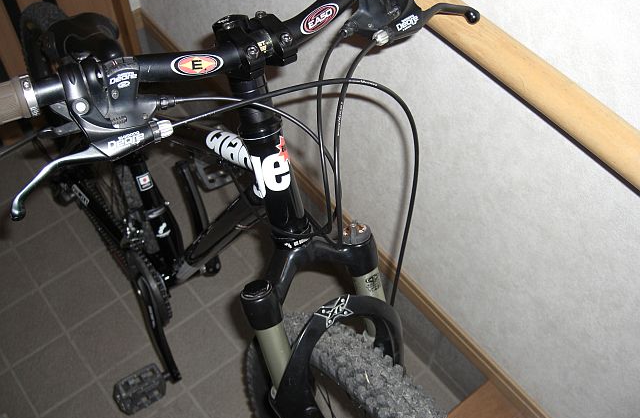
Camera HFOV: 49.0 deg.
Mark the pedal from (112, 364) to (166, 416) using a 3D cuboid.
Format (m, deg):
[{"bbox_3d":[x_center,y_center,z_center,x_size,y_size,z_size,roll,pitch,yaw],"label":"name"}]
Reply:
[{"bbox_3d":[-0.331,0.331,1.288,0.090,0.027,0.062,-24,62,-24],"label":"pedal"}]

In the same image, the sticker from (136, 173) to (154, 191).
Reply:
[{"bbox_3d":[-0.305,-0.046,1.227,0.022,0.027,0.004,-18,25,-13],"label":"sticker"}]

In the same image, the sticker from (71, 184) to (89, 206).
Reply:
[{"bbox_3d":[-0.502,-0.028,1.477,0.003,0.015,0.064,7,28,-50],"label":"sticker"}]

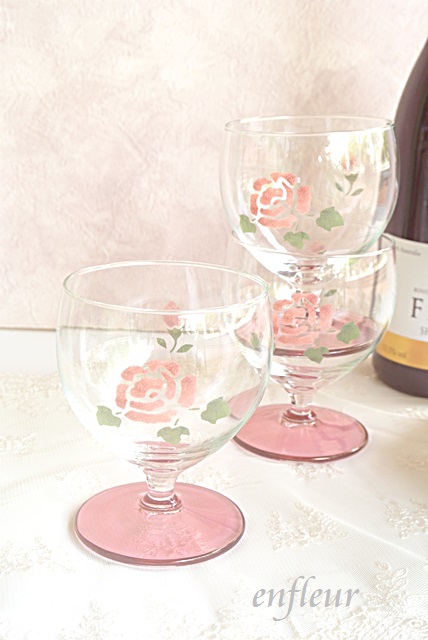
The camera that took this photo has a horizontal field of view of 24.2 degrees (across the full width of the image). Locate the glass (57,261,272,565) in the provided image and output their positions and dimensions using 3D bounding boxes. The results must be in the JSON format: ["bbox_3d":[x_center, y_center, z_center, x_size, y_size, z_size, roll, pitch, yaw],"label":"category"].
[{"bbox_3d":[-0.021,0.037,0.417,0.088,0.106,0.088,2,17,0],"label":"glass"}]

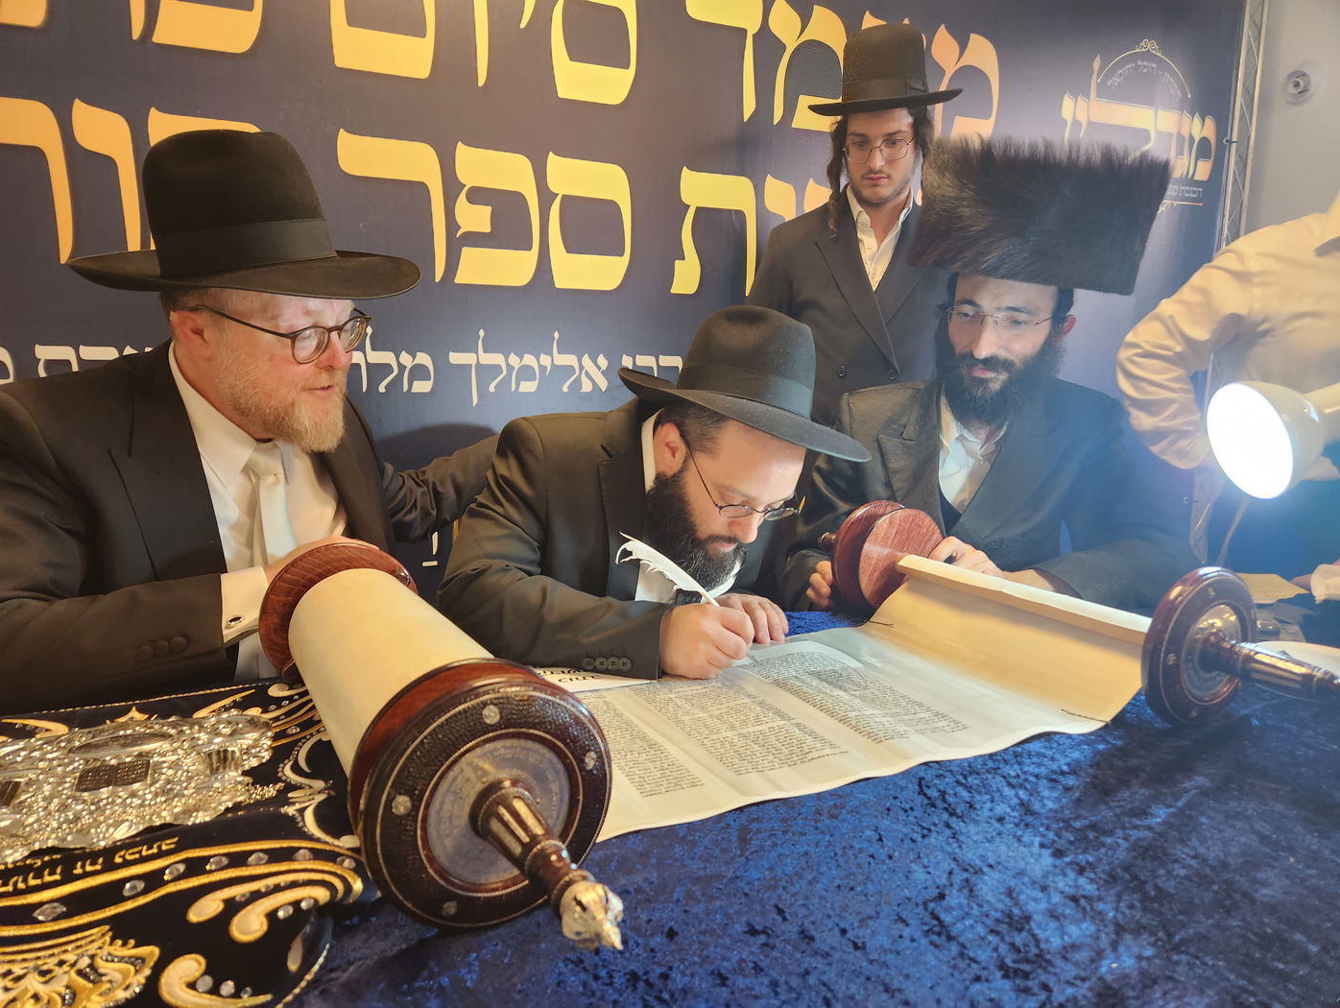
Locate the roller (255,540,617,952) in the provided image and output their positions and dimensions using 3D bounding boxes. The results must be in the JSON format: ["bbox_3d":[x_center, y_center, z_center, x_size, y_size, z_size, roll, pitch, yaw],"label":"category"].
[{"bbox_3d":[-0.242,0.151,0.779,0.165,0.165,0.830,0,8,-32],"label":"roller"}]

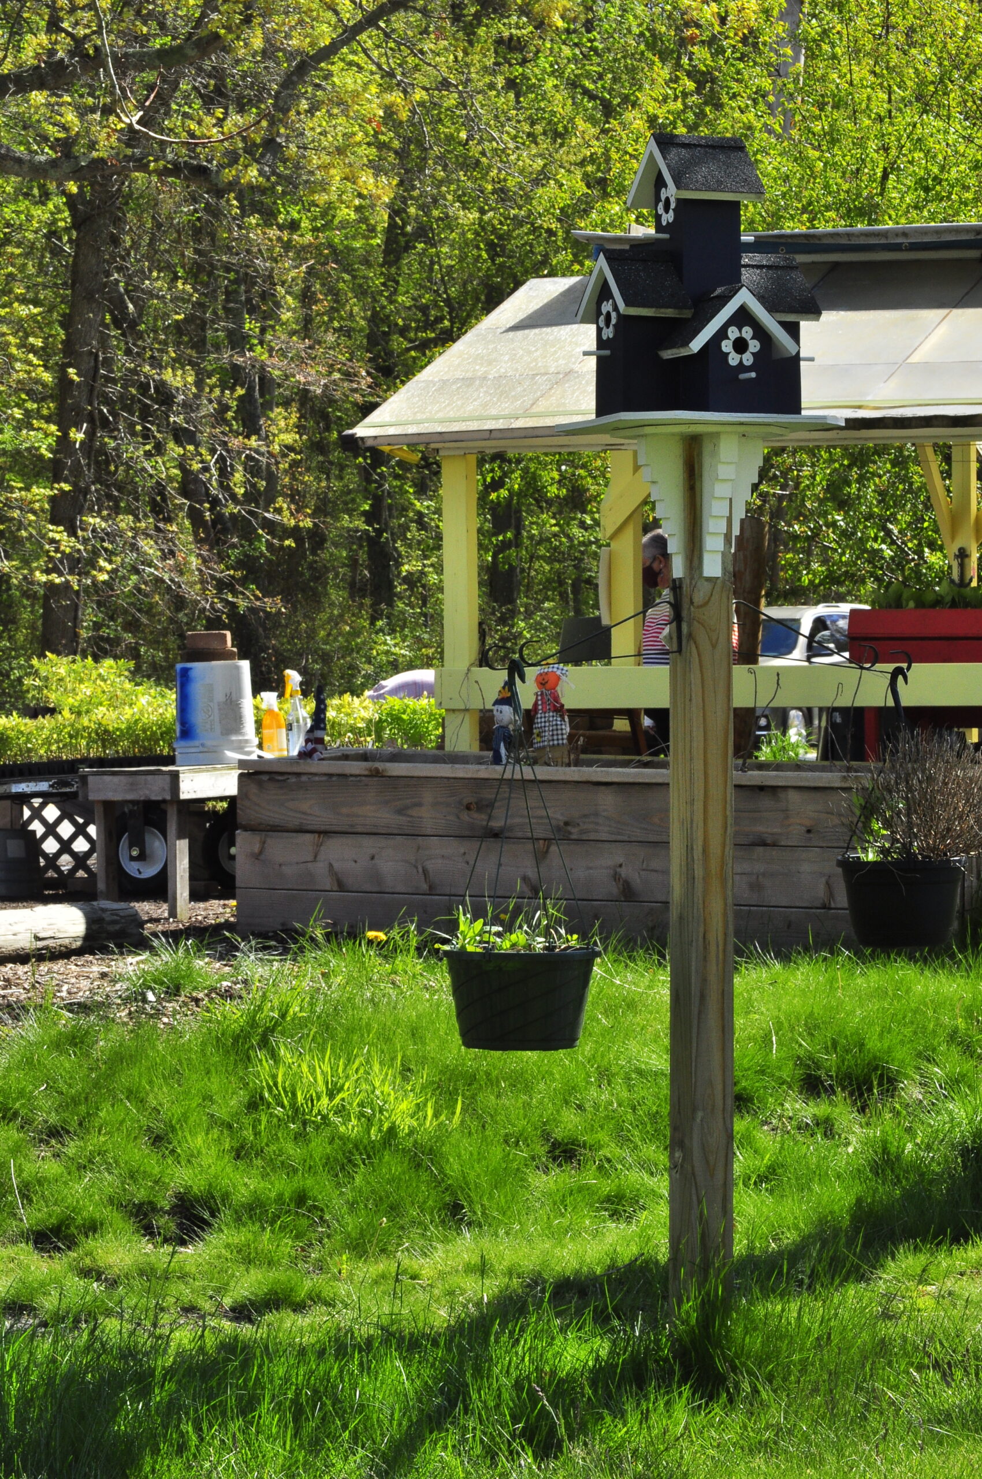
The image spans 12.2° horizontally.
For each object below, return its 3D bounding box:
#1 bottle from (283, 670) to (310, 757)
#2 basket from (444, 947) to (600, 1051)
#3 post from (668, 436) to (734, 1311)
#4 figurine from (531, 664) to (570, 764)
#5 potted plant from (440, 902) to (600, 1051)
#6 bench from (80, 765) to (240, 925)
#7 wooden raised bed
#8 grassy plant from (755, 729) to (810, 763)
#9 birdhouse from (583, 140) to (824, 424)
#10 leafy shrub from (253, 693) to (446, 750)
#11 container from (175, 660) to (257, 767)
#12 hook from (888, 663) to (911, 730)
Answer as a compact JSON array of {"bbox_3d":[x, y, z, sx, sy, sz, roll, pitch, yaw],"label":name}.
[{"bbox_3d":[-0.655,-0.088,15.500,0.090,0.286,0.080,0,0,-6],"label":"bottle"},{"bbox_3d":[0.058,0.495,8.750,0.293,0.186,0.293,0,0,0],"label":"basket"},{"bbox_3d":[0.394,0.264,8.580,0.089,1.670,0.089,0,1,-25],"label":"post"},{"bbox_3d":[0.189,-0.081,14.600,0.115,0.320,0.070,0,0,12],"label":"figurine"},{"bbox_3d":[0.054,0.434,8.420,0.288,0.265,0.288,0,1,0],"label":"potted plant"},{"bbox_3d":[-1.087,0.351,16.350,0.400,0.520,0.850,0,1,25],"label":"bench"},{"bbox_3d":[0.454,0.350,14.814,2.330,0.560,1.000,1,2,18],"label":"wooden raised bed"},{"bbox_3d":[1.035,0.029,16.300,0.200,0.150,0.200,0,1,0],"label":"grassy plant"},{"bbox_3d":[0.389,-0.865,8.600,0.450,0.530,0.410,0,1,-25],"label":"birdhouse"},{"bbox_3d":[-0.550,-0.060,17.700,0.700,0.240,0.500,0,0,18],"label":"leafy shrub"},{"bbox_3d":[-0.943,-0.090,15.750,0.284,0.362,0.284,0,0,0],"label":"container"},{"bbox_3d":[0.777,-0.080,8.760,0.043,0.128,0.018,0,1,0],"label":"hook"}]

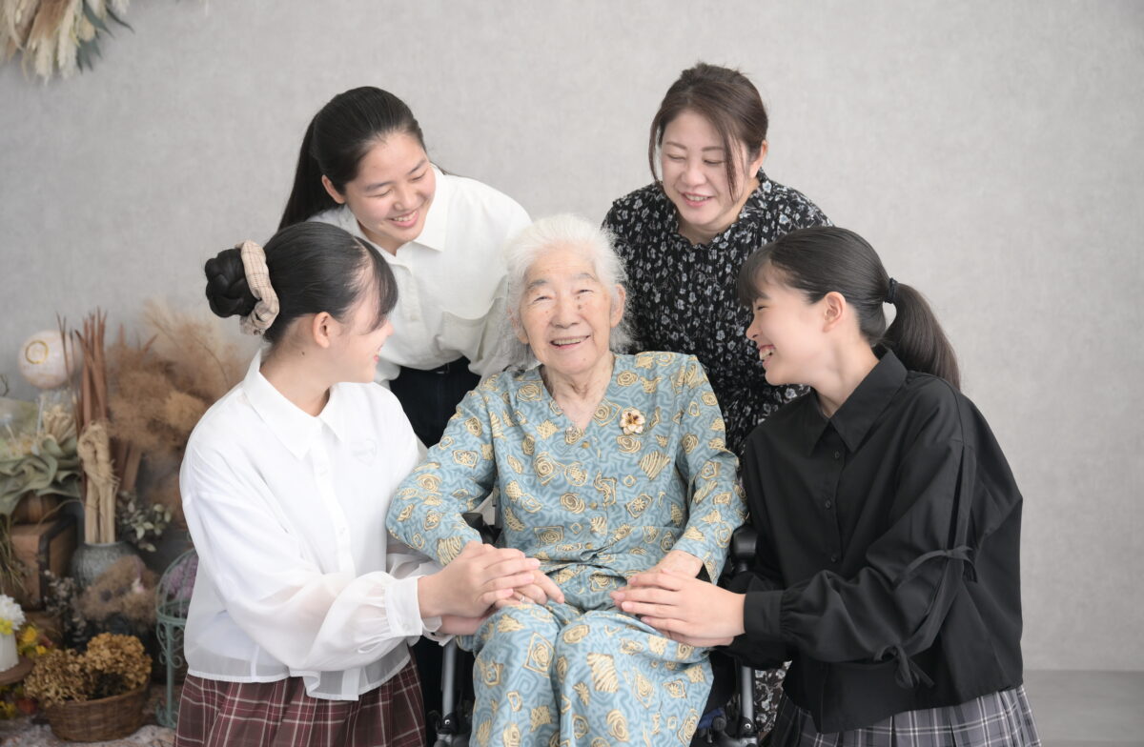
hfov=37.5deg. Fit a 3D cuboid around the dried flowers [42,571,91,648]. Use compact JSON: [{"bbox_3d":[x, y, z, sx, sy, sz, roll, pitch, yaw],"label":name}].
[{"bbox_3d":[-1.192,0.556,3.970,0.115,0.180,0.115,0,2,0],"label":"dried flowers"}]

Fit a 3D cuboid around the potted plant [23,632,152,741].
[{"bbox_3d":[-1.108,0.716,3.850,0.290,0.250,0.230,0,2,0],"label":"potted plant"}]

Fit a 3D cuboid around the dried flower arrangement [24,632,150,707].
[{"bbox_3d":[-1.110,0.677,3.850,0.285,0.170,0.210,0,2,0],"label":"dried flower arrangement"}]

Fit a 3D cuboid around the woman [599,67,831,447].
[{"bbox_3d":[0.250,0.185,2.866,0.460,1.380,0.580,0,2,10],"label":"woman"}]

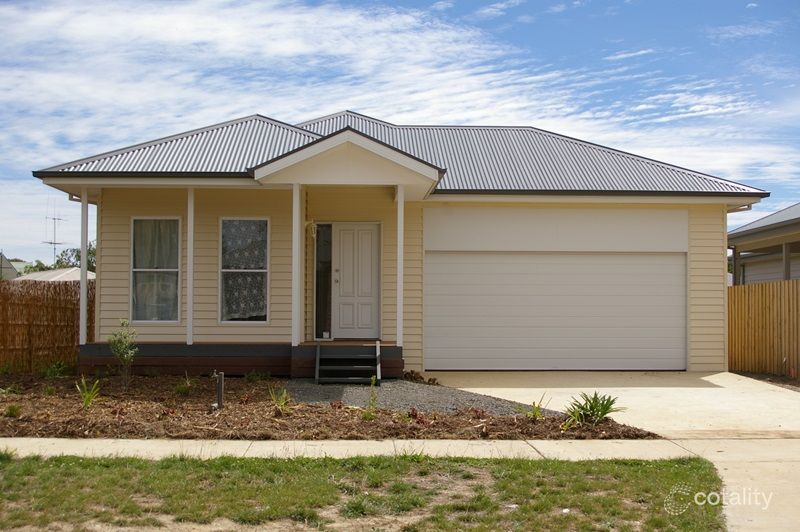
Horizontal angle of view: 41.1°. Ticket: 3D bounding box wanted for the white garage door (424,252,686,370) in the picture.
[{"bbox_3d":[2.775,0.829,19.045,4.700,2.090,0.120,0,-2,-2],"label":"white garage door"}]

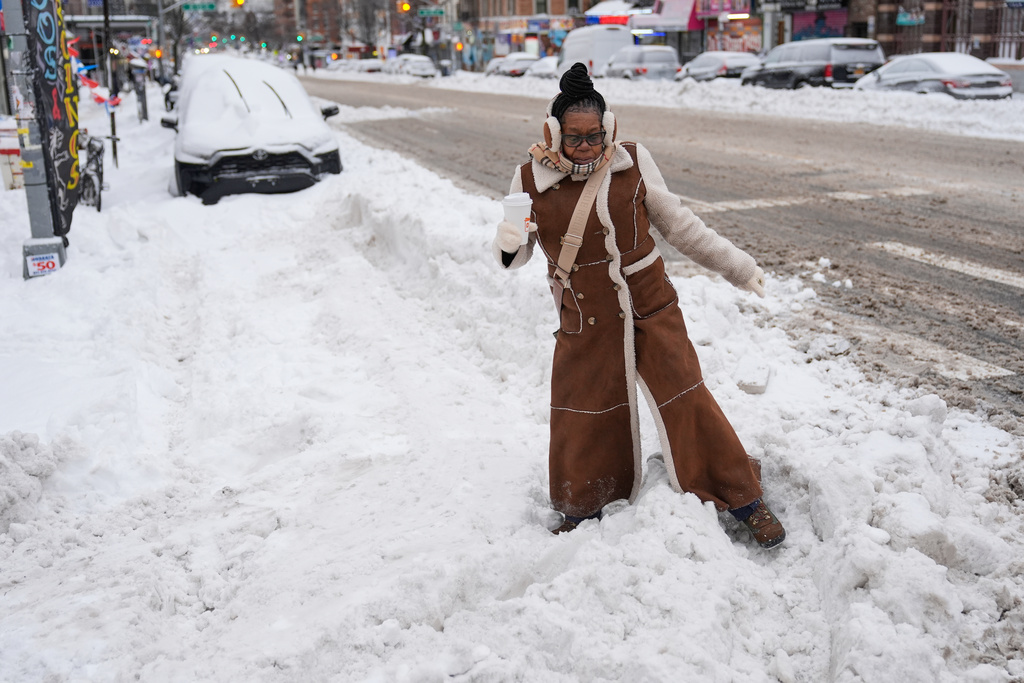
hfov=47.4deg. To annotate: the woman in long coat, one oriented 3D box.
[{"bbox_3d":[0.440,-0.100,3.880,0.950,1.620,0.600,1,15,8],"label":"woman in long coat"}]

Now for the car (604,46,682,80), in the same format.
[{"bbox_3d":[5.771,-11.931,50.719,1.870,1.740,4.650,-5,15,-15],"label":"car"}]

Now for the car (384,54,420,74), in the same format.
[{"bbox_3d":[-8.885,-22.473,95.704,1.800,1.550,4.700,-5,14,-15],"label":"car"}]

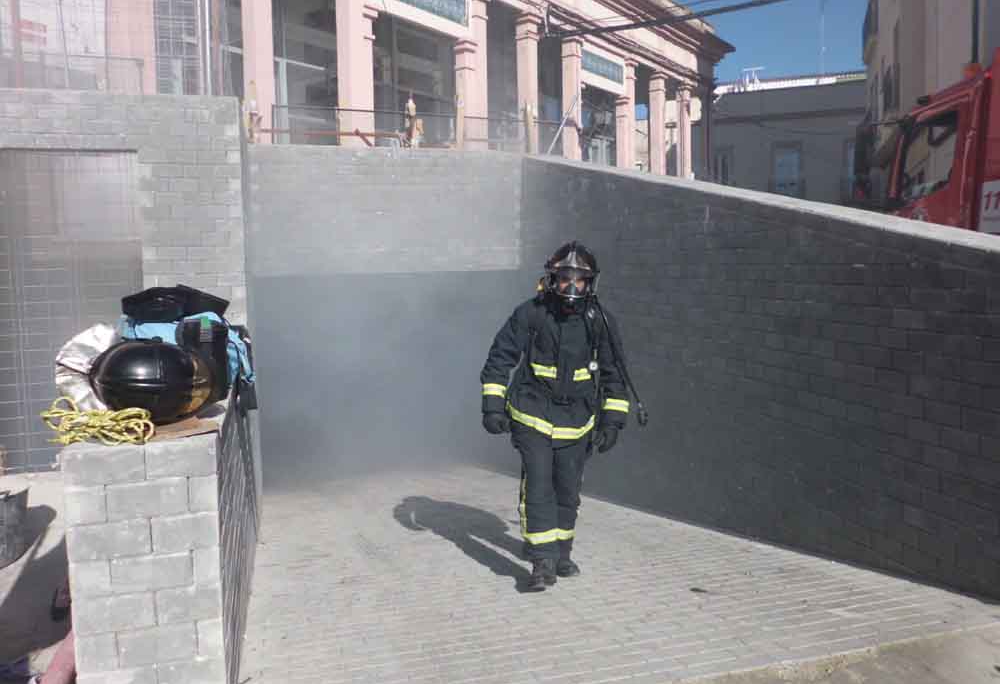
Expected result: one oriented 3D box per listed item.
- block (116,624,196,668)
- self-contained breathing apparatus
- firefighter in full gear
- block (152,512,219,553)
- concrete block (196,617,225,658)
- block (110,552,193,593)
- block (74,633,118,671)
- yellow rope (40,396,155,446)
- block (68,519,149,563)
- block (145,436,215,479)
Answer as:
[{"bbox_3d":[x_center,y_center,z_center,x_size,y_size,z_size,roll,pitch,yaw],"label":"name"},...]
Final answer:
[{"bbox_3d":[-0.946,0.822,2.096,0.200,0.102,0.100,-2,6,-14],"label":"block"},{"bbox_3d":[0.507,-0.029,4.030,0.560,0.950,0.460,-1,4,2],"label":"self-contained breathing apparatus"},{"bbox_3d":[0.281,0.374,3.955,0.770,1.780,0.530,-1,5,-7],"label":"firefighter in full gear"},{"bbox_3d":[-0.866,0.515,2.088,0.170,0.097,0.100,-2,6,-14],"label":"block"},{"bbox_3d":[-0.818,0.815,2.148,0.070,0.102,0.140,-2,6,-14],"label":"concrete block"},{"bbox_3d":[-0.931,0.609,2.035,0.195,0.096,0.100,-2,4,-14],"label":"block"},{"bbox_3d":[-1.076,0.810,2.038,0.094,0.096,0.150,-2,4,-14],"label":"block"},{"bbox_3d":[-1.079,0.218,2.017,0.270,0.095,0.150,-2,4,-14],"label":"yellow rope"},{"bbox_3d":[-1.030,0.514,2.006,0.194,0.096,0.100,-2,4,-14],"label":"block"},{"bbox_3d":[-0.868,0.313,2.069,0.170,0.096,0.100,-2,6,-14],"label":"block"}]

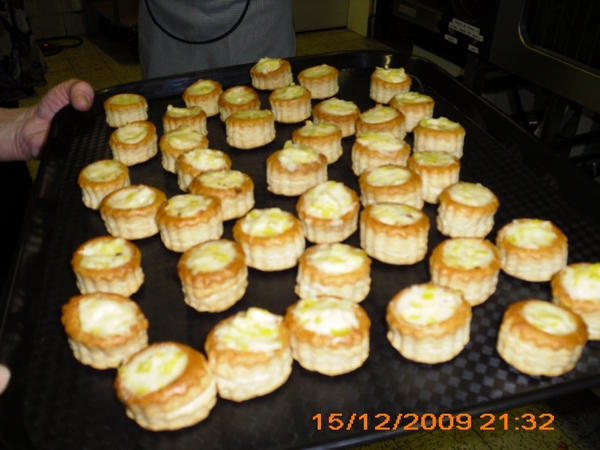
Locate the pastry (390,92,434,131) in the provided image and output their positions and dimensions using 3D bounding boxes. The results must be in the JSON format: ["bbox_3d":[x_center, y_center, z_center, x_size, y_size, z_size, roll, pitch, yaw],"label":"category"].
[{"bbox_3d":[0.111,-0.112,0.616,0.044,0.025,0.044,-5,31,0],"label":"pastry"}]

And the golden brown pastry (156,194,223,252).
[{"bbox_3d":[-0.075,-0.002,0.431,0.044,0.023,0.044,-3,31,0],"label":"golden brown pastry"}]

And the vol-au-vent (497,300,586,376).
[{"bbox_3d":[0.124,0.057,0.322,0.042,0.020,0.042,-3,31,0],"label":"vol-au-vent"}]

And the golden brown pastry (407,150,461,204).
[{"bbox_3d":[0.103,-0.037,0.482,0.041,0.024,0.041,-3,32,2],"label":"golden brown pastry"}]

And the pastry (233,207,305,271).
[{"bbox_3d":[-0.021,0.009,0.424,0.047,0.023,0.047,-3,32,2],"label":"pastry"}]

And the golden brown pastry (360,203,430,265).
[{"bbox_3d":[0.067,0.006,0.438,0.046,0.024,0.046,-5,31,0],"label":"golden brown pastry"}]

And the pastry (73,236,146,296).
[{"bbox_3d":[-0.119,0.025,0.392,0.042,0.021,0.042,-3,31,0],"label":"pastry"}]

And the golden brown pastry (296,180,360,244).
[{"bbox_3d":[0.021,-0.009,0.446,0.045,0.025,0.045,-3,32,2],"label":"golden brown pastry"}]

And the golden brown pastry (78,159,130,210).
[{"bbox_3d":[-0.166,-0.035,0.532,0.041,0.028,0.041,-13,32,-16],"label":"golden brown pastry"}]

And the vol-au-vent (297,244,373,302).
[{"bbox_3d":[0.022,0.029,0.416,0.049,0.020,0.049,-1,31,3],"label":"vol-au-vent"}]

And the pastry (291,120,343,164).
[{"bbox_3d":[0.017,-0.079,0.593,0.047,0.026,0.047,-1,31,2],"label":"pastry"}]

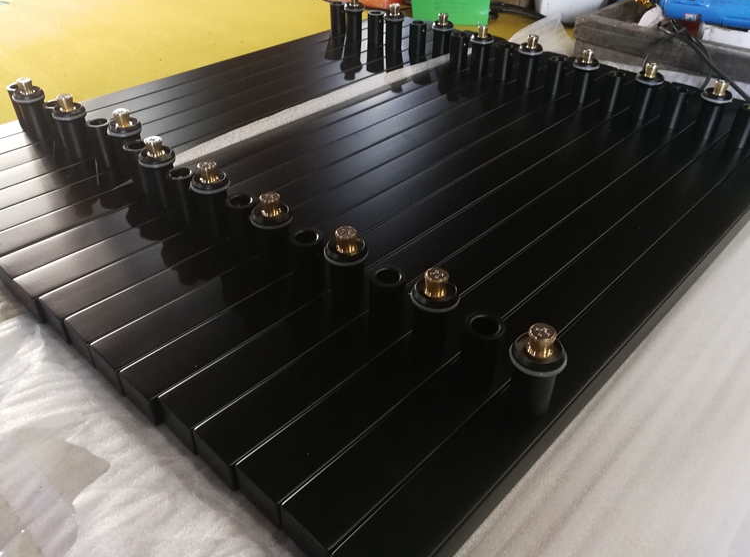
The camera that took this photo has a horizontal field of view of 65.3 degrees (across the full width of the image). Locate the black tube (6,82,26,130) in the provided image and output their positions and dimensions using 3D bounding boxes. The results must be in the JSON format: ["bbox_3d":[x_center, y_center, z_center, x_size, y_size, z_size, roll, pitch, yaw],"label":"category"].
[{"bbox_3d":[-0.431,-0.213,0.719,0.025,0.046,0.025,32,49,33],"label":"black tube"}]

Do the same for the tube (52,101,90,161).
[{"bbox_3d":[-0.338,-0.169,0.661,0.035,0.054,0.035,31,48,34],"label":"tube"}]

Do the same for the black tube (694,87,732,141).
[{"bbox_3d":[0.387,-0.190,0.677,0.030,0.050,0.030,32,48,33],"label":"black tube"}]

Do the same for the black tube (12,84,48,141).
[{"bbox_3d":[-0.407,-0.204,0.699,0.035,0.063,0.035,31,48,34],"label":"black tube"}]

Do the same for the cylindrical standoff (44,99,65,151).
[{"bbox_3d":[-0.370,-0.180,0.681,0.026,0.046,0.026,31,48,34],"label":"cylindrical standoff"}]

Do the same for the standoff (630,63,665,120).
[{"bbox_3d":[0.345,-0.240,0.748,0.035,0.066,0.035,32,49,33],"label":"standoff"}]

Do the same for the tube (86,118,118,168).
[{"bbox_3d":[-0.296,-0.148,0.639,0.025,0.046,0.025,32,49,33],"label":"tube"}]

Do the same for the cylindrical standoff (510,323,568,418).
[{"bbox_3d":[0.099,0.057,0.365,0.035,0.063,0.035,0,38,0],"label":"cylindrical standoff"}]

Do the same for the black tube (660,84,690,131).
[{"bbox_3d":[0.376,-0.215,0.734,0.026,0.046,0.026,32,49,33],"label":"black tube"}]

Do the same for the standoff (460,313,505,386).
[{"bbox_3d":[0.072,0.049,0.398,0.025,0.046,0.025,0,39,0],"label":"standoff"}]

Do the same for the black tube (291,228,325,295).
[{"bbox_3d":[-0.054,-0.016,0.485,0.026,0.046,0.026,0,39,0],"label":"black tube"}]

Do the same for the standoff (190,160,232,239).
[{"bbox_3d":[-0.142,-0.070,0.515,0.032,0.064,0.032,0,39,0],"label":"standoff"}]

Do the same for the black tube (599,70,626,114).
[{"bbox_3d":[0.298,-0.235,0.738,0.025,0.045,0.025,0,39,0],"label":"black tube"}]

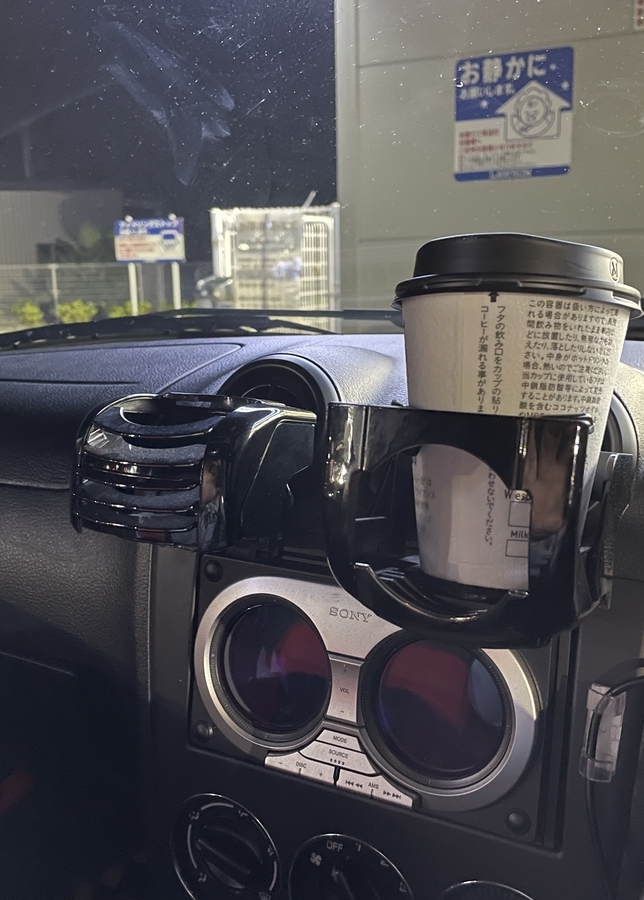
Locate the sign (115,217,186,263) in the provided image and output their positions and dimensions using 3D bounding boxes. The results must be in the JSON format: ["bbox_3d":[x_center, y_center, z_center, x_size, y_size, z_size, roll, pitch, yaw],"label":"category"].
[{"bbox_3d":[-3.045,-3.728,16.000,1.230,0.770,0.050,0,11,7],"label":"sign"}]

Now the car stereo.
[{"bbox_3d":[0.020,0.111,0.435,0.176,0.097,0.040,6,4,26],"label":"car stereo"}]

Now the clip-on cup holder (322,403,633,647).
[{"bbox_3d":[0.067,0.019,0.357,0.094,0.088,0.101,6,12,26],"label":"clip-on cup holder"}]

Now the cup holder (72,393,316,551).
[{"bbox_3d":[-0.055,0.005,0.423,0.079,0.066,0.096,4,13,27],"label":"cup holder"}]

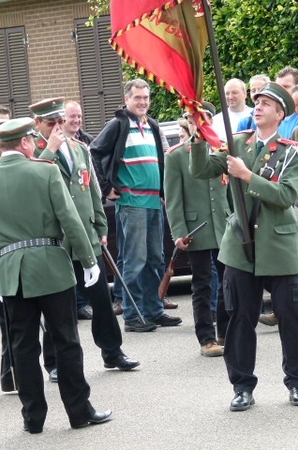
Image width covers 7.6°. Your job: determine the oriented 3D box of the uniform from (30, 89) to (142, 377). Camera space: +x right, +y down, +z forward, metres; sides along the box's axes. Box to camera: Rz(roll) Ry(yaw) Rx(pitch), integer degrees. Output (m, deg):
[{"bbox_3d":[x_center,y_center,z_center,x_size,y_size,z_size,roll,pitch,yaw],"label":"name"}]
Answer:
[{"bbox_3d":[-0.446,0.077,14.882,0.560,1.860,0.460,-8,5,-33],"label":"uniform"}]

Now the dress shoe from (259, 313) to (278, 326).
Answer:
[{"bbox_3d":[0.887,0.667,16.738,0.110,0.115,0.300,-4,5,8],"label":"dress shoe"}]

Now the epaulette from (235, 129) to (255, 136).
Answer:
[{"bbox_3d":[0.547,-0.530,12.900,0.140,0.030,0.060,-14,9,20],"label":"epaulette"}]

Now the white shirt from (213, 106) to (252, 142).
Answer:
[{"bbox_3d":[0.711,-0.585,17.700,0.520,0.700,0.280,-4,4,12],"label":"white shirt"}]

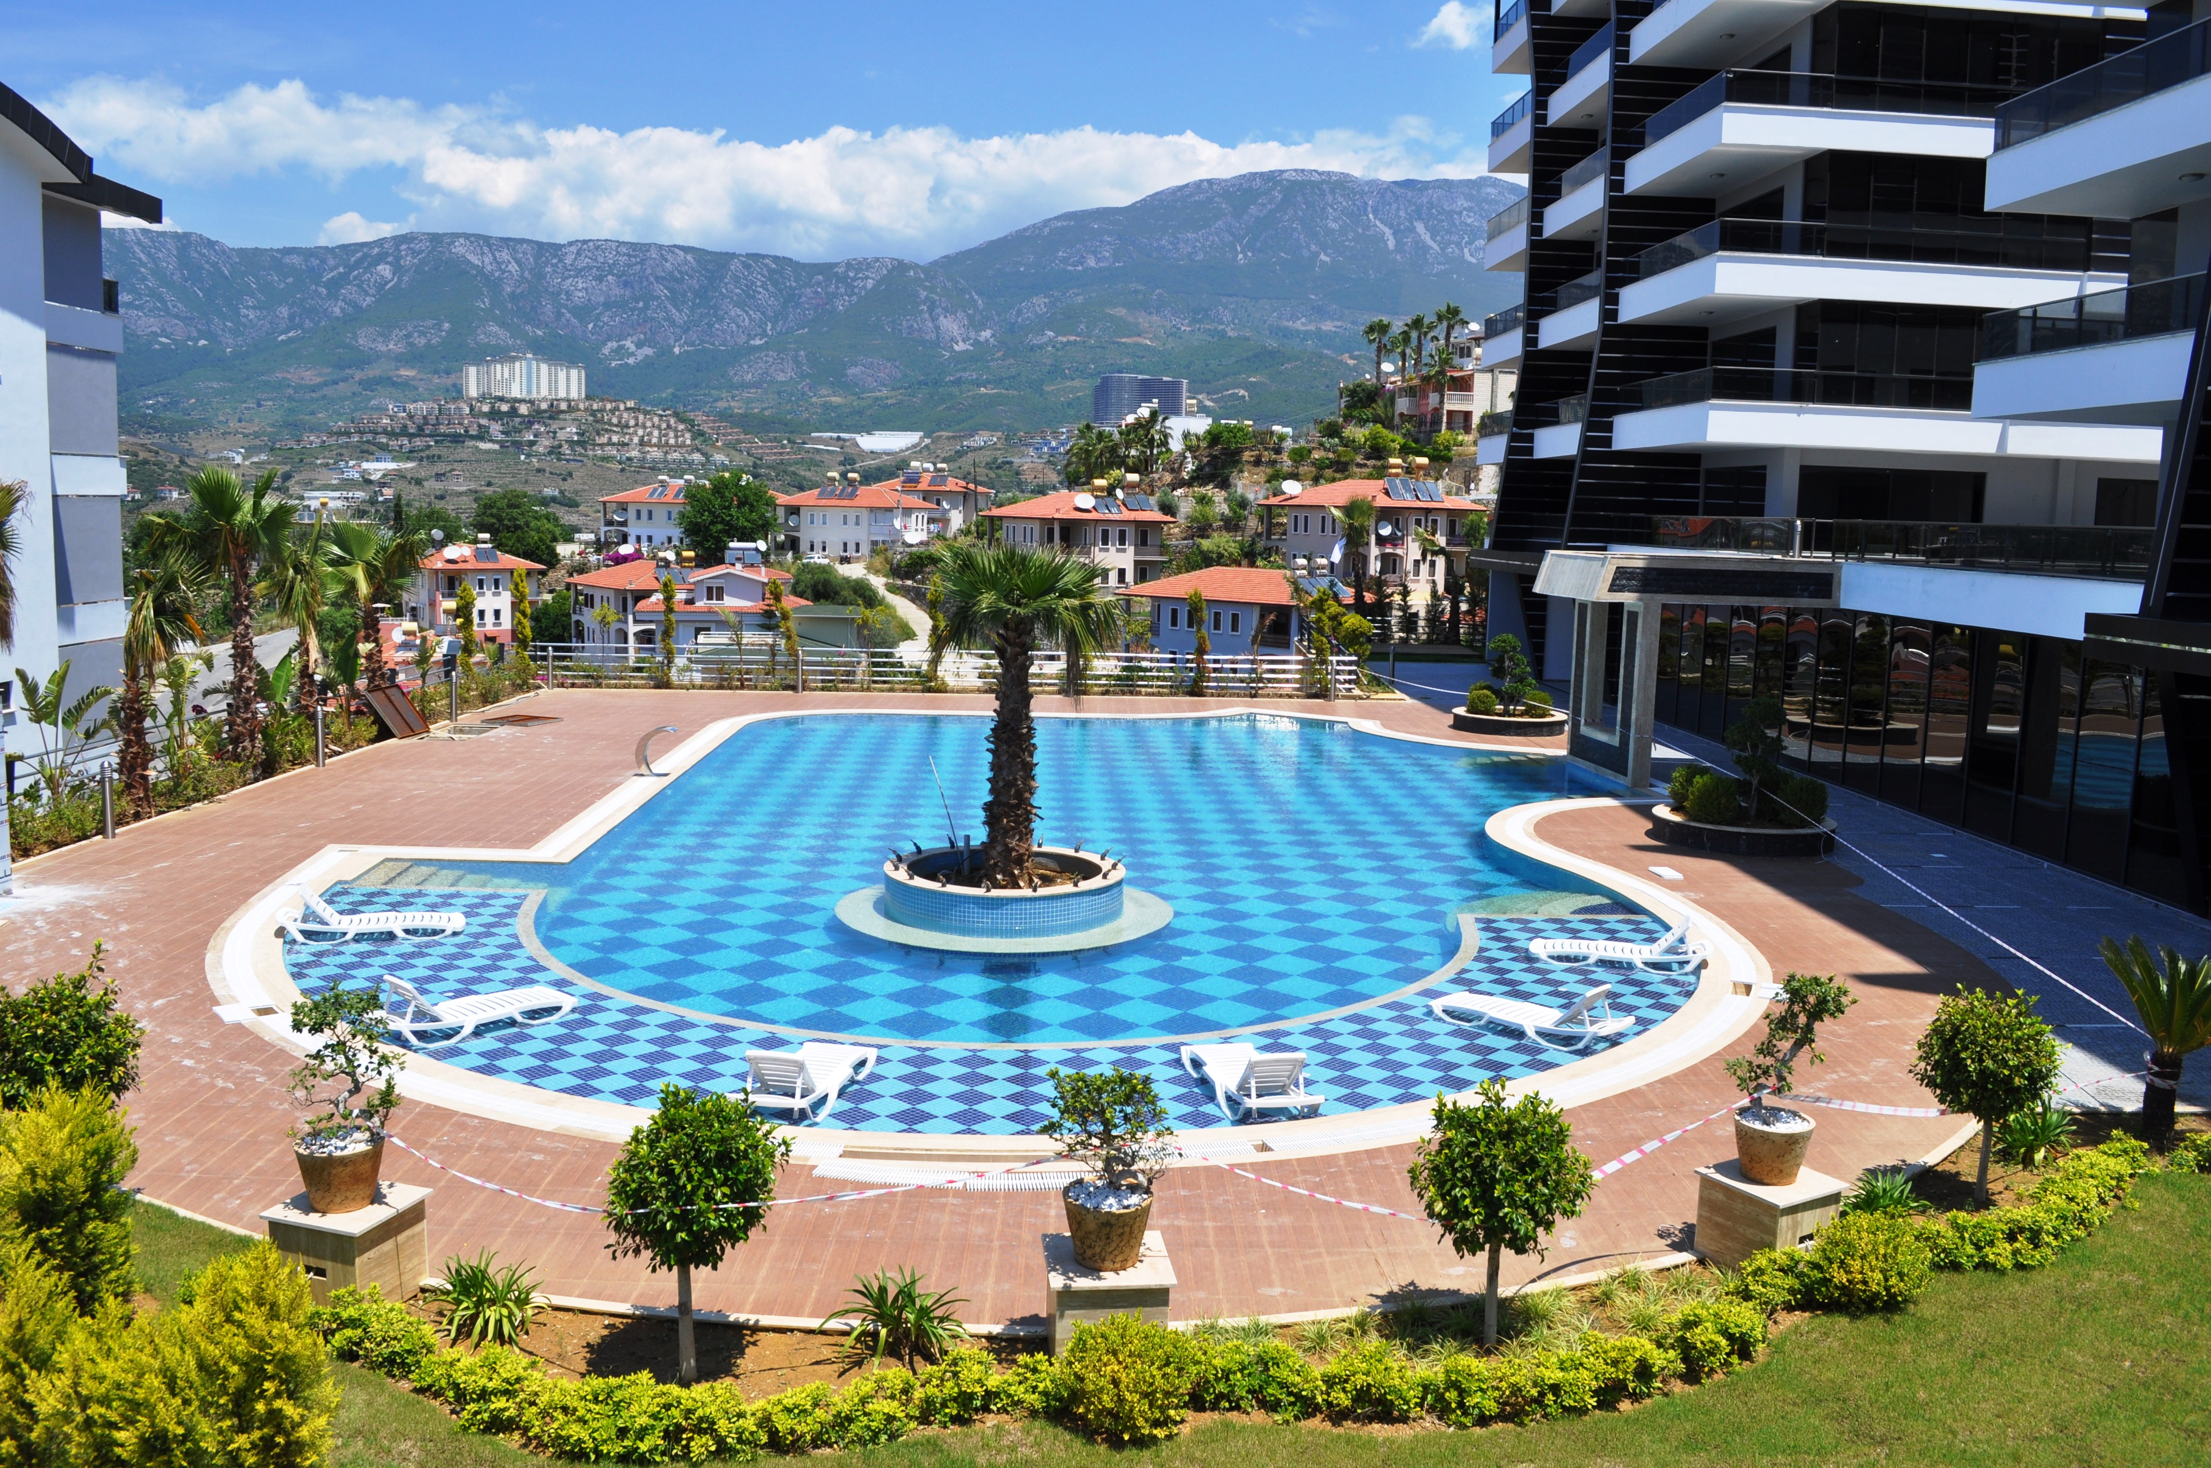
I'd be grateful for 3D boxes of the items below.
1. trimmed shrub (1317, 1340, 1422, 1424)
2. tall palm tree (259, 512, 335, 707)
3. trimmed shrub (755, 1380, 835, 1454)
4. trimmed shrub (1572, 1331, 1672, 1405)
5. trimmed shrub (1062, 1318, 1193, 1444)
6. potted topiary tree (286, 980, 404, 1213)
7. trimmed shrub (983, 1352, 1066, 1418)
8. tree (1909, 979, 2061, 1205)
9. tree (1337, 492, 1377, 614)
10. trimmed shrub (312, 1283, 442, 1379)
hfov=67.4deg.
[{"bbox_3d":[1.346,3.297,8.474,0.516,0.350,0.516,3,7,10],"label":"trimmed shrub"},{"bbox_3d":[-14.575,-1.808,29.931,1.300,4.100,1.300,-2,8,-26],"label":"tall palm tree"},{"bbox_3d":[-1.493,3.281,7.954,0.400,0.340,0.400,0,8,-10],"label":"trimmed shrub"},{"bbox_3d":[2.692,3.305,8.633,0.560,0.360,0.460,-2,9,-24],"label":"trimmed shrub"},{"bbox_3d":[0.107,3.184,8.220,0.684,0.570,0.684,2,7,1],"label":"trimmed shrub"},{"bbox_3d":[-4.276,2.025,9.307,0.666,1.263,0.600,-2,9,-25],"label":"potted topiary tree"},{"bbox_3d":[-0.407,3.291,8.415,0.420,0.280,0.420,1,7,-2],"label":"trimmed shrub"},{"bbox_3d":[5.983,2.492,11.324,0.930,1.490,0.930,6,8,29],"label":"tree"},{"bbox_3d":[8.438,-5.429,55.235,1.449,4.936,1.449,3,8,9],"label":"tree"},{"bbox_3d":[-3.797,3.097,8.606,0.660,0.420,0.480,4,8,19],"label":"trimmed shrub"}]

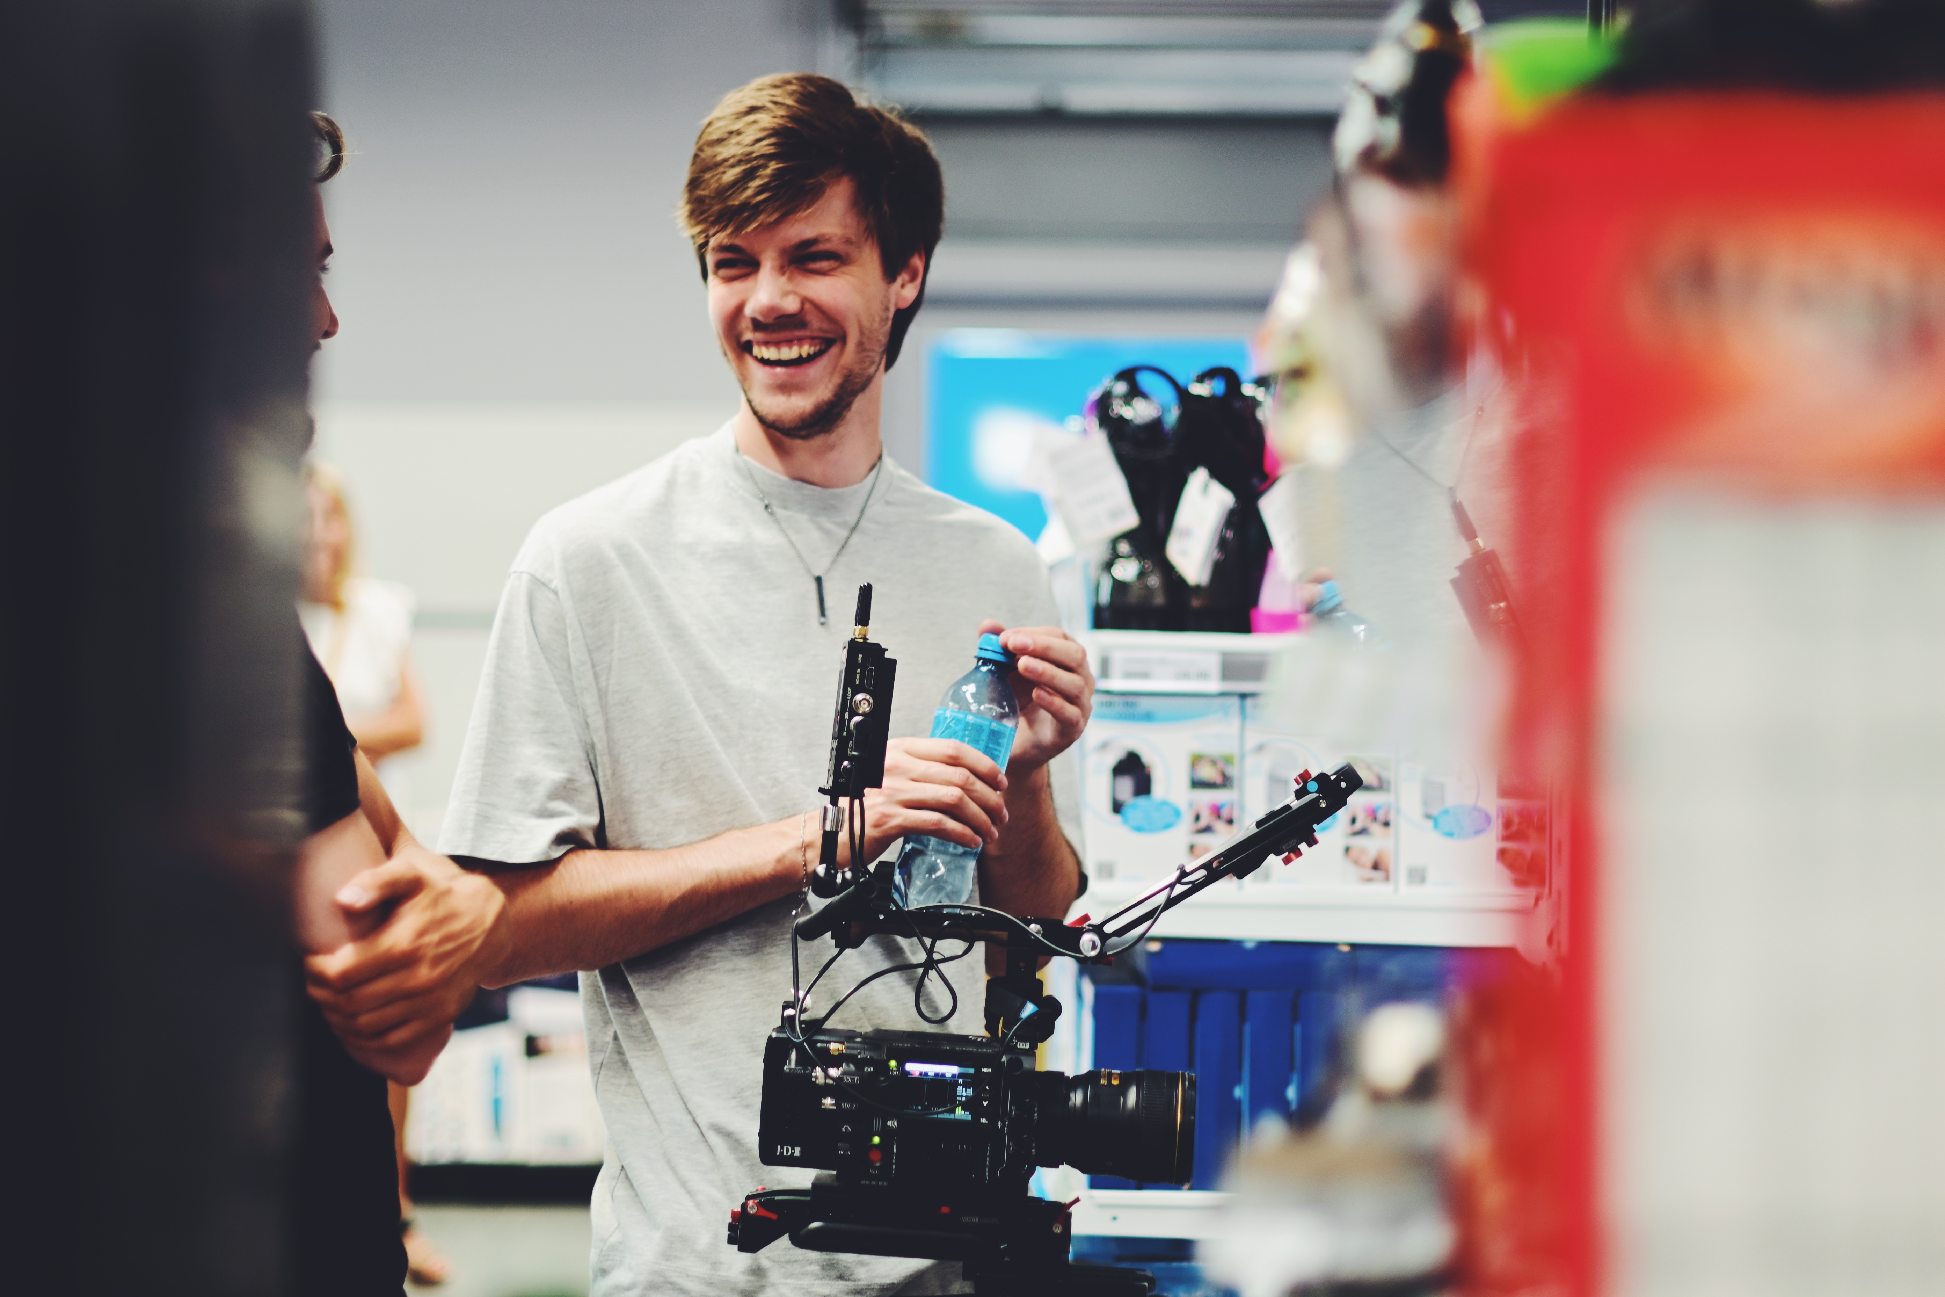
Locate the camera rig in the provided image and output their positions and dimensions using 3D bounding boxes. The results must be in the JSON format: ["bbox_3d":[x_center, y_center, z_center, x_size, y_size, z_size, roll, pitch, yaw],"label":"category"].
[{"bbox_3d":[0.052,0.205,2.800,0.425,0.485,0.200,2,1,3],"label":"camera rig"}]

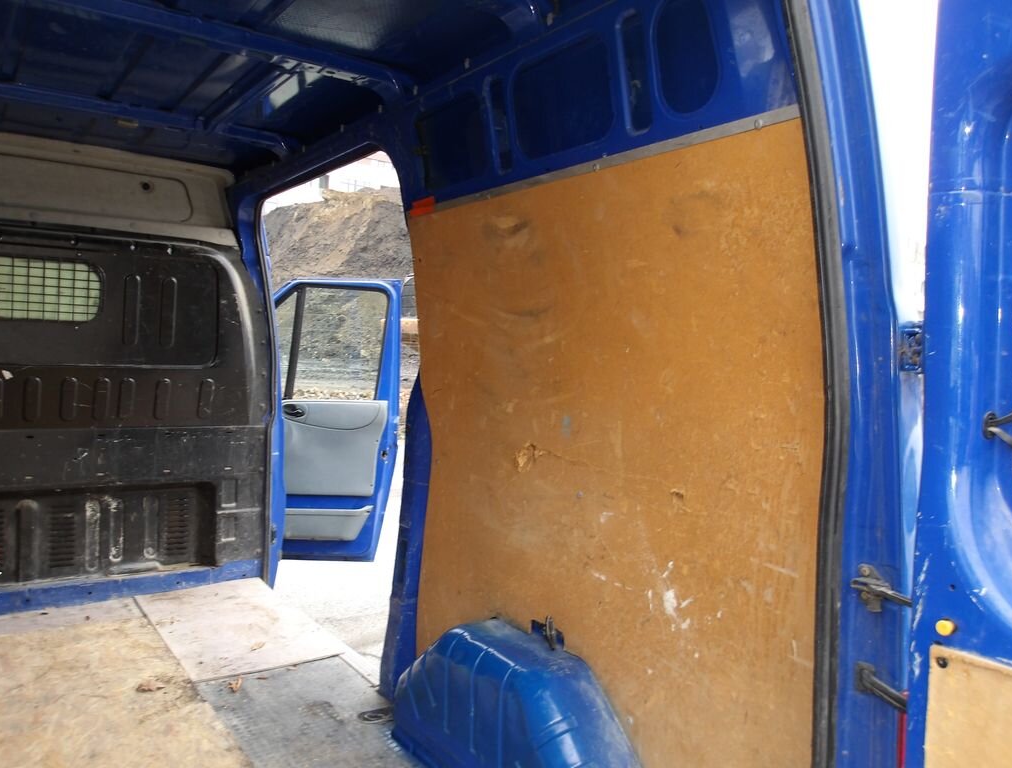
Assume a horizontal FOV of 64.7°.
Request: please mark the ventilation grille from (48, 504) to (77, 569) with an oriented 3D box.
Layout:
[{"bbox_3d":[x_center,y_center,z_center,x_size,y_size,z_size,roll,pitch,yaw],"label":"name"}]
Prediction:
[{"bbox_3d":[-1.714,0.590,3.087,0.093,0.245,0.020,1,2,-35],"label":"ventilation grille"}]

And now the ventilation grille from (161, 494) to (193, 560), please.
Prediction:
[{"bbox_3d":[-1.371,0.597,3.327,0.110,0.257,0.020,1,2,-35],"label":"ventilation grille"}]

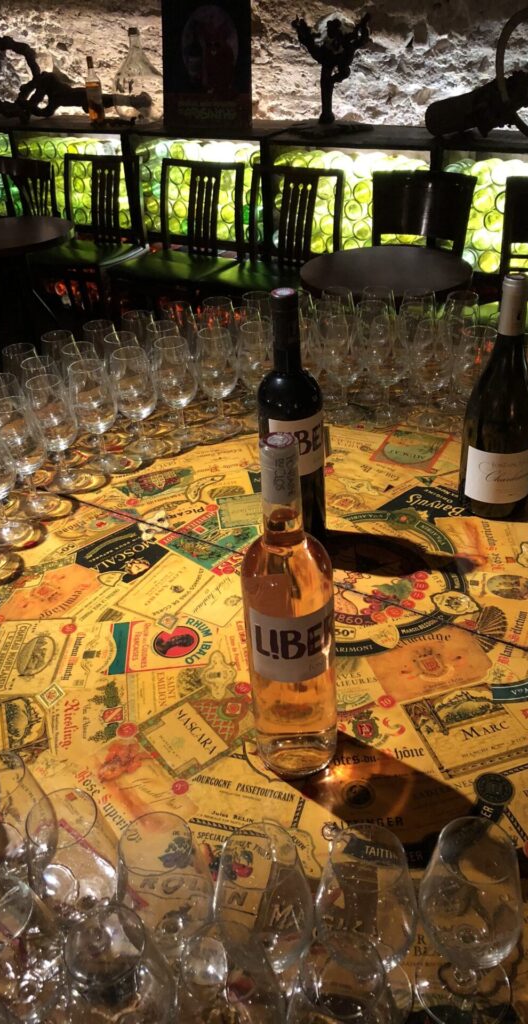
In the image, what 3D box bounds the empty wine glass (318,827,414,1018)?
[{"bbox_3d":[0.065,0.265,0.522,0.066,0.155,0.066,-4,33,0],"label":"empty wine glass"}]

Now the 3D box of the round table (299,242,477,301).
[{"bbox_3d":[0.396,-0.438,2.737,0.520,0.727,0.520,-3,33,2],"label":"round table"}]

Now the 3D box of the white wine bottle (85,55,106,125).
[{"bbox_3d":[-0.854,-2.098,4.121,0.079,0.288,0.079,18,39,30],"label":"white wine bottle"}]

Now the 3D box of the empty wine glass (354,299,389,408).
[{"bbox_3d":[0.170,-0.251,1.308,0.065,0.156,0.065,-4,34,0],"label":"empty wine glass"}]

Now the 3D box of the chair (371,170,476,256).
[{"bbox_3d":[0.531,-0.841,3.290,0.440,0.850,0.500,17,40,28],"label":"chair"}]

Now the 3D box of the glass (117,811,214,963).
[{"bbox_3d":[-0.063,0.270,0.559,0.066,0.155,0.066,-3,34,2],"label":"glass"}]

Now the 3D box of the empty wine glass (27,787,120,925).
[{"bbox_3d":[-0.127,0.263,0.586,0.066,0.154,0.066,-5,34,0],"label":"empty wine glass"}]

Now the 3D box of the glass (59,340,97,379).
[{"bbox_3d":[-0.262,-0.171,1.236,0.065,0.156,0.065,-4,34,0],"label":"glass"}]

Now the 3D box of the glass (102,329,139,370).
[{"bbox_3d":[-0.205,-0.191,1.260,0.065,0.156,0.065,-4,34,0],"label":"glass"}]

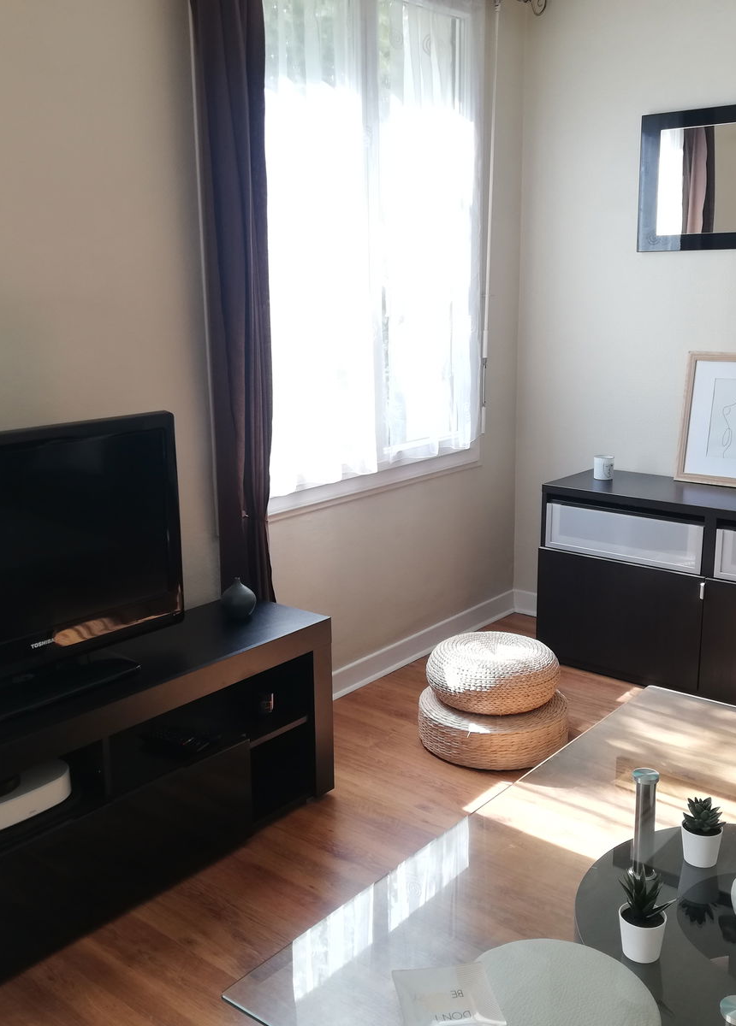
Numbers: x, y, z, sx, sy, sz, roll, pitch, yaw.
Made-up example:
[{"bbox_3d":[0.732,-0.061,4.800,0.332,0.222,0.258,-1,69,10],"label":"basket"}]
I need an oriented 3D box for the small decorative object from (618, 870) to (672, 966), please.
[{"bbox_3d":[0.383,0.553,1.413,0.075,0.120,0.074,-1,13,0],"label":"small decorative object"}]

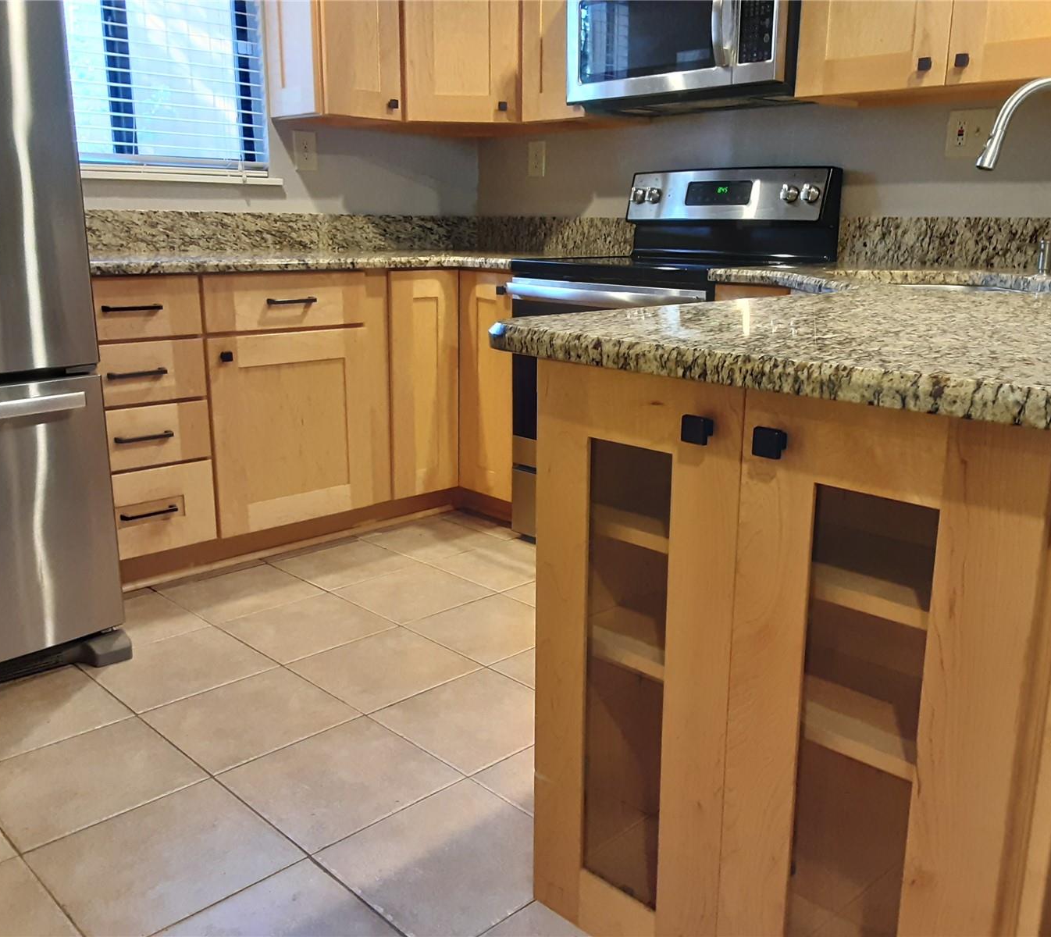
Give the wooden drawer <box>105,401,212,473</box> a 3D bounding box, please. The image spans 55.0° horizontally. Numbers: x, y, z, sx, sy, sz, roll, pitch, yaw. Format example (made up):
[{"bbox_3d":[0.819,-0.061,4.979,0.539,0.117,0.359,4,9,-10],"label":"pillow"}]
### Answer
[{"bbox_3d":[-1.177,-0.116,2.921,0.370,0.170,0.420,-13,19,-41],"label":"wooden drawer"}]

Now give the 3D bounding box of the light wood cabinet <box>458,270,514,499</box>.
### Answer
[{"bbox_3d":[0.087,-0.327,3.555,0.570,0.760,0.312,-13,19,-42],"label":"light wood cabinet"}]

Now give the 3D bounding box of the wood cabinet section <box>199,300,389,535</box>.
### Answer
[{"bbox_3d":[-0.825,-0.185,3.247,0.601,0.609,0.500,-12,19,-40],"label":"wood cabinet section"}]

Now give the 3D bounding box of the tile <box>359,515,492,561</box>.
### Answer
[{"bbox_3d":[-0.306,0.243,3.381,0.346,0.012,0.346,-13,19,-41],"label":"tile"}]

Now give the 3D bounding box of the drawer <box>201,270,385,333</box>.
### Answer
[{"bbox_3d":[-0.825,-0.534,3.162,0.560,0.162,0.420,-13,19,-41],"label":"drawer"}]

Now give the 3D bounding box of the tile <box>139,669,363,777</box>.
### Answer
[{"bbox_3d":[-0.583,0.531,2.153,0.341,0.011,0.334,-13,19,-42],"label":"tile"}]

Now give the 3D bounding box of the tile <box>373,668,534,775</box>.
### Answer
[{"bbox_3d":[-0.099,0.532,2.150,0.341,0.011,0.334,-13,19,-42],"label":"tile"}]

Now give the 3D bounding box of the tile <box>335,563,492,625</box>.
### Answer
[{"bbox_3d":[-0.322,0.361,2.901,0.346,0.012,0.346,-13,19,-41],"label":"tile"}]

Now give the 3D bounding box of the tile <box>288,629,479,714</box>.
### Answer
[{"bbox_3d":[-0.338,0.480,2.421,0.346,0.012,0.346,-13,19,-41],"label":"tile"}]

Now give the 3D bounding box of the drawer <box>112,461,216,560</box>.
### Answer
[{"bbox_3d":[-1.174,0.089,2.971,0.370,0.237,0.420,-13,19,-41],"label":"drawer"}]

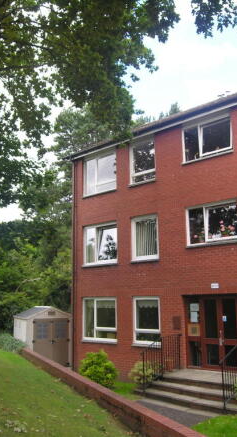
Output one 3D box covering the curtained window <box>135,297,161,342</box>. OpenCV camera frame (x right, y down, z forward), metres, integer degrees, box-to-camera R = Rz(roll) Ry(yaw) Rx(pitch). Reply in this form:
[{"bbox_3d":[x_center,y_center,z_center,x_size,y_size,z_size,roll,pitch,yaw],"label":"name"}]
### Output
[{"bbox_3d":[0.906,3.198,12.669,1.033,1.437,0.120,-11,-16,38],"label":"curtained window"}]

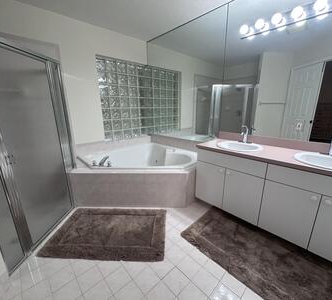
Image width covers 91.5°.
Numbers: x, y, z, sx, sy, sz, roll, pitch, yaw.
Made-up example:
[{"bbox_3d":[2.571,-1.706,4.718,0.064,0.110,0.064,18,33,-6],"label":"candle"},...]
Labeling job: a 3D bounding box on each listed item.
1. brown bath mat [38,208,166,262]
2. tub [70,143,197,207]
[{"bbox_3d":[-0.563,0.842,1.715,1.130,0.025,0.680,0,15,3],"label":"brown bath mat"},{"bbox_3d":[-0.369,0.298,2.799,2.050,0.500,1.620,0,15,2],"label":"tub"}]

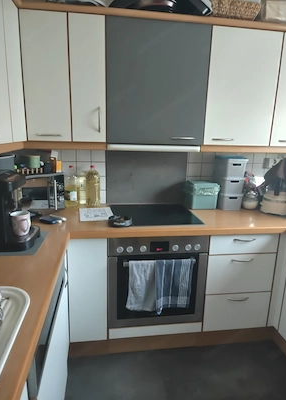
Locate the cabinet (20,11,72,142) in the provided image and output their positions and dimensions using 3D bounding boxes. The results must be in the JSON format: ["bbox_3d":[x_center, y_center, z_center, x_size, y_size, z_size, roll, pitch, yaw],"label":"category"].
[{"bbox_3d":[-0.551,-0.702,1.635,0.240,0.665,0.371,0,13,-8],"label":"cabinet"}]

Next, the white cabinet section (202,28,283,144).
[{"bbox_3d":[0.586,-0.702,1.774,0.443,0.663,0.345,0,12,-8],"label":"white cabinet section"}]

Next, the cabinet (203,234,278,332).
[{"bbox_3d":[0.578,0.473,1.945,0.450,0.657,0.565,0,13,-8],"label":"cabinet"}]

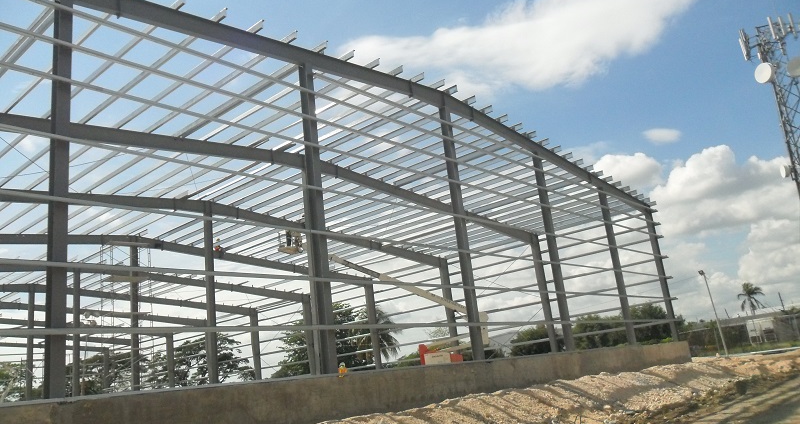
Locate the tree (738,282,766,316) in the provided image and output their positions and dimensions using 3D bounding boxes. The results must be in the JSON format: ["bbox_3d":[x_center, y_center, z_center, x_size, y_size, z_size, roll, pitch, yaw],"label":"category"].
[{"bbox_3d":[64.950,18.730,114.000,5.200,12.000,5.200,-14,-17,27],"label":"tree"}]

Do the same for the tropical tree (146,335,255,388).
[{"bbox_3d":[-39.320,31.440,123.000,20.800,14.300,18.500,-1,-16,-18],"label":"tropical tree"}]

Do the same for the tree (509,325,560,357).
[{"bbox_3d":[18.590,18.730,85.000,6.600,6.900,6.200,-9,-15,10],"label":"tree"}]

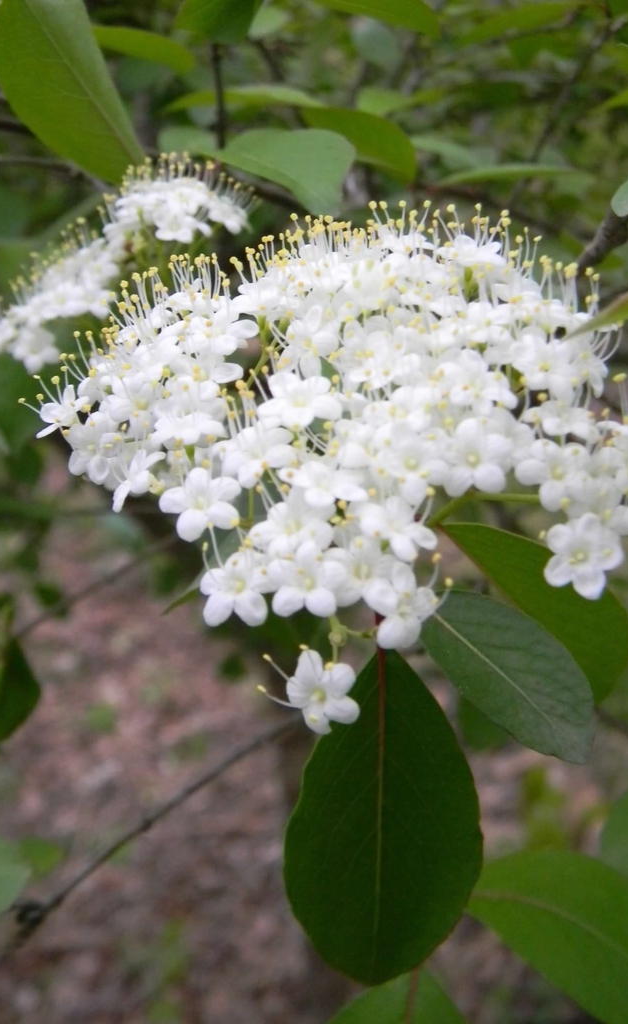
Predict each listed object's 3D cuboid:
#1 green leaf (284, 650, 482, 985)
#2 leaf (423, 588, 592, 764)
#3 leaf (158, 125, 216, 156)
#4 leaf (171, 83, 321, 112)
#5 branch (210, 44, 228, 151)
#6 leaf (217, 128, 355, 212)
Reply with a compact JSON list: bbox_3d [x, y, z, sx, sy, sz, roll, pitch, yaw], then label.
[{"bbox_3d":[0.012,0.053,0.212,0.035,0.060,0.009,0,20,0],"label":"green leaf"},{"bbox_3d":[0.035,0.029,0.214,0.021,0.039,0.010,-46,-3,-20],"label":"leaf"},{"bbox_3d":[-0.039,-0.116,0.380,0.024,0.009,0.018,0,20,0],"label":"leaf"},{"bbox_3d":[-0.022,-0.130,0.380,0.049,0.009,0.022,0,20,0],"label":"leaf"},{"bbox_3d":[-0.029,-0.127,0.370,0.004,0.034,0.004,0,20,0],"label":"branch"},{"bbox_3d":[-0.007,-0.084,0.300,0.036,0.017,0.026,0,20,0],"label":"leaf"}]

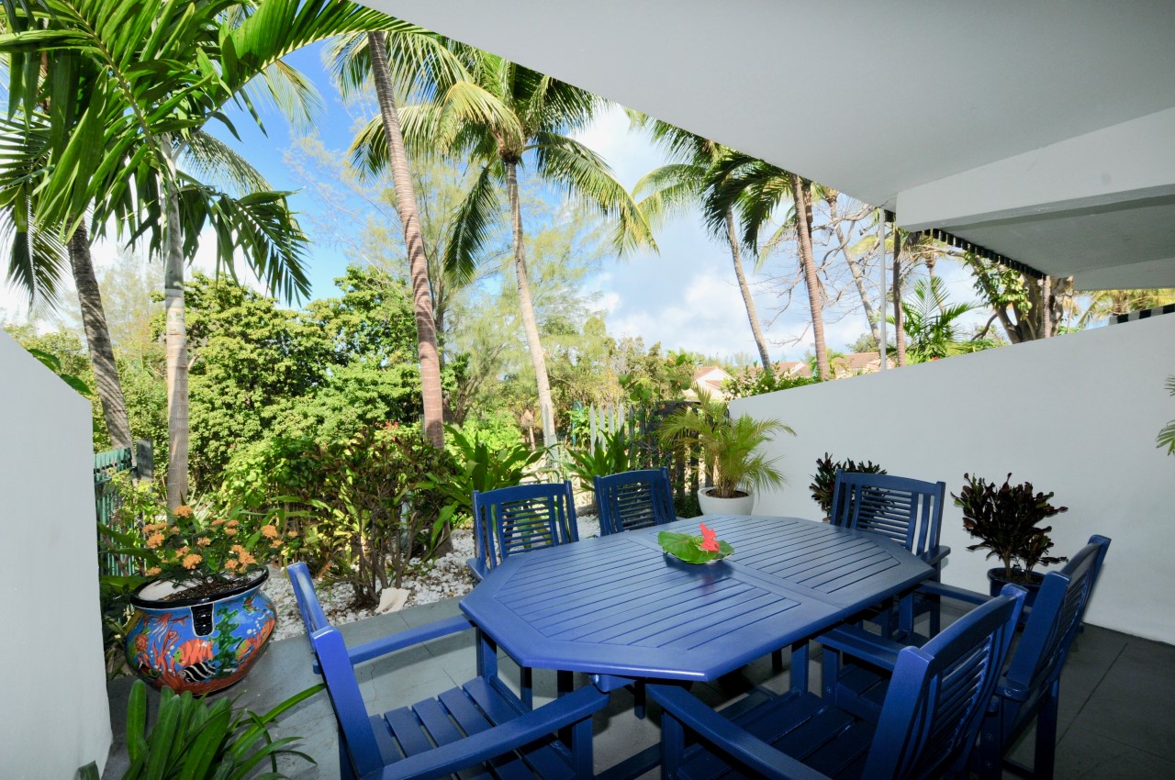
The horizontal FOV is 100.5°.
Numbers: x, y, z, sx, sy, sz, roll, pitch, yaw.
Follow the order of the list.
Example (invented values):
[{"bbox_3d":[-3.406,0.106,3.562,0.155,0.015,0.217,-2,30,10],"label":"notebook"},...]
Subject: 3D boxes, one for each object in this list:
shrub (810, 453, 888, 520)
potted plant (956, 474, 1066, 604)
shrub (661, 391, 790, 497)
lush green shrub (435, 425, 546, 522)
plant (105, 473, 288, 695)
[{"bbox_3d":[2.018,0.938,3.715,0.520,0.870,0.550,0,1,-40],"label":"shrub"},{"bbox_3d":[2.593,0.966,2.965,0.520,0.900,0.520,0,1,-40],"label":"potted plant"},{"bbox_3d":[1.229,0.715,4.443,0.900,1.350,1.100,0,1,-40],"label":"shrub"},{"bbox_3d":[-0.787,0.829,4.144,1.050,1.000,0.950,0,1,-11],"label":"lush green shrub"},{"bbox_3d":[-1.850,0.947,2.315,0.620,0.890,0.620,0,1,-39],"label":"plant"}]

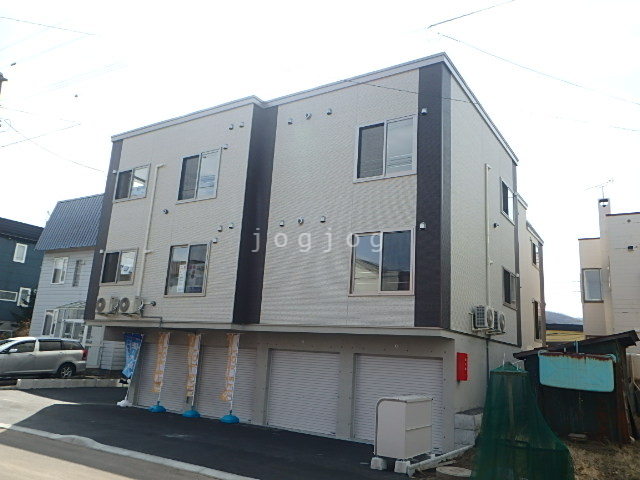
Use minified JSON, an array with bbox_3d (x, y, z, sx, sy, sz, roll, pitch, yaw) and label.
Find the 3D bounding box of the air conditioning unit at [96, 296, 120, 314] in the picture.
[{"bbox_3d":[-6.802,2.110,16.594,0.780,0.540,0.290,-5,-15,33],"label":"air conditioning unit"}]

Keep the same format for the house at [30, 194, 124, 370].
[{"bbox_3d":[-10.346,2.382,28.633,9.200,9.450,7.500,-5,-15,33],"label":"house"}]

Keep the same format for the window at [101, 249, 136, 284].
[{"bbox_3d":[-6.634,0.903,17.086,1.755,1.170,0.100,-5,-15,33],"label":"window"}]

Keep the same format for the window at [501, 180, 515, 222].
[{"bbox_3d":[6.262,-1.259,17.229,0.100,1.199,1.788,-5,-15,33],"label":"window"}]

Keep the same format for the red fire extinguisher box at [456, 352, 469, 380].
[{"bbox_3d":[3.235,2.876,11.707,0.170,0.610,0.280,-5,-15,33],"label":"red fire extinguisher box"}]

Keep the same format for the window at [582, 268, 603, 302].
[{"bbox_3d":[9.229,1.547,17.468,0.605,1.209,0.100,-5,-15,33],"label":"window"}]

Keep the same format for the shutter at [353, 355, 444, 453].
[{"bbox_3d":[1.875,3.843,12.444,2.322,2.024,0.100,-5,-15,33],"label":"shutter"}]

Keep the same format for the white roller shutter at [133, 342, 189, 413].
[{"bbox_3d":[-5.048,4.447,16.943,2.300,2.040,0.080,-5,-15,33],"label":"white roller shutter"}]

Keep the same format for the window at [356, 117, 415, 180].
[{"bbox_3d":[1.631,-2.247,12.921,1.703,1.552,0.100,-5,-15,33],"label":"window"}]

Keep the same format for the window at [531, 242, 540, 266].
[{"bbox_3d":[10.673,0.854,25.582,0.100,1.158,1.830,-5,-15,33],"label":"window"}]

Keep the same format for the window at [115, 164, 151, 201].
[{"bbox_3d":[-6.442,-1.933,17.727,1.744,1.170,0.100,-5,-15,33],"label":"window"}]

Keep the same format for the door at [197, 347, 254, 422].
[{"bbox_3d":[-2.745,4.244,15.450,2.300,2.040,0.080,-5,-15,33],"label":"door"}]

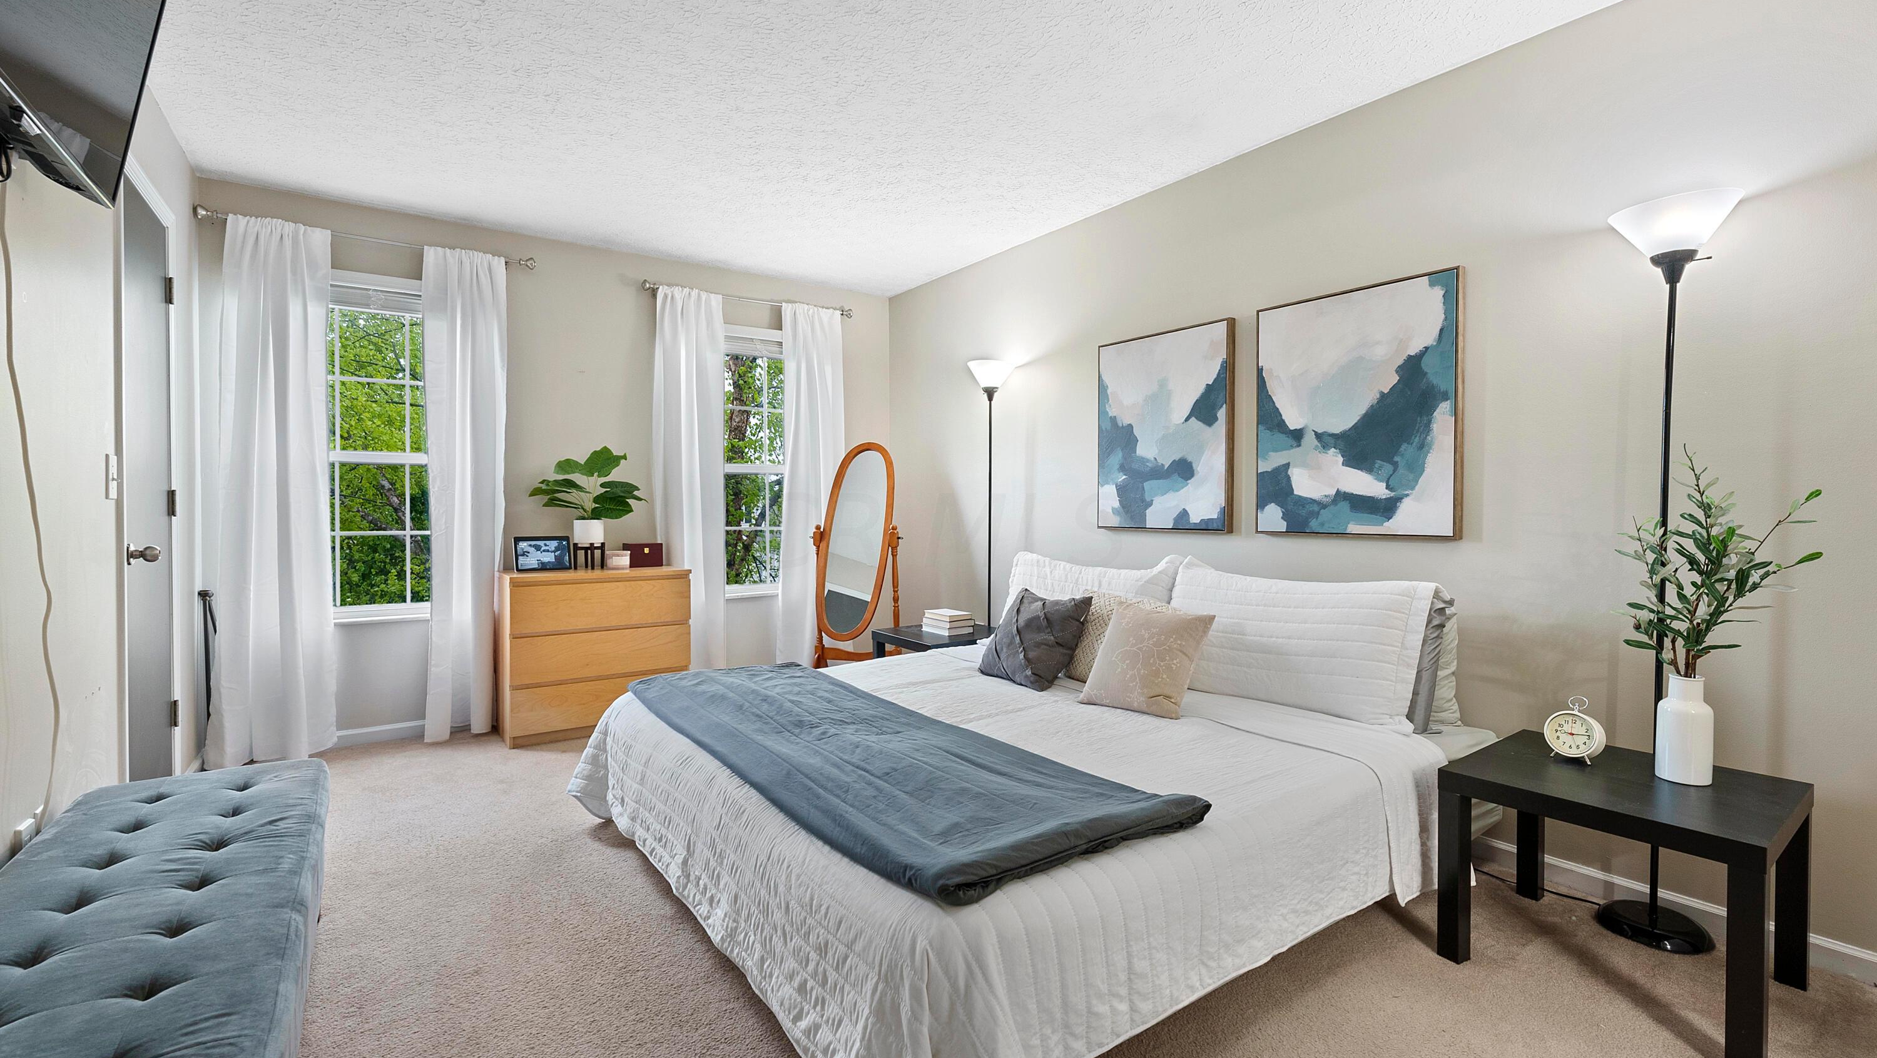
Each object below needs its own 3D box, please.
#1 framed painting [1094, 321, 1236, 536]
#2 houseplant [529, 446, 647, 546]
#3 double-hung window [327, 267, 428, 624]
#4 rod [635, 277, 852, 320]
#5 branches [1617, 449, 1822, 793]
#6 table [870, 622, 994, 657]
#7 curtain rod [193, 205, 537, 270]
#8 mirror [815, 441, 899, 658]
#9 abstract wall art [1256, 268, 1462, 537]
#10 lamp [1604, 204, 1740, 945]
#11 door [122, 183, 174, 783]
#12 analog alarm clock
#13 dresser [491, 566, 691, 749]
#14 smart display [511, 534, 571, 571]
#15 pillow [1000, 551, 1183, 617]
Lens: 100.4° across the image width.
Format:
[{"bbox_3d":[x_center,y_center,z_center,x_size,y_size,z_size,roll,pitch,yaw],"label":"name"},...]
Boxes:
[{"bbox_3d":[0.966,-0.417,3.386,0.047,0.850,0.675,-2,2,-36],"label":"framed painting"},{"bbox_3d":[-1.736,-0.106,3.919,0.550,0.620,0.420,-1,2,-35],"label":"houseplant"},{"bbox_3d":[-2.601,-0.366,3.603,0.930,1.580,0.100,-1,2,-35],"label":"double-hung window"},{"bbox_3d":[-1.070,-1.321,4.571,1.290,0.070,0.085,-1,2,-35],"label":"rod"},{"bbox_3d":[1.822,0.199,1.827,0.360,0.765,0.330,-1,2,-35],"label":"branches"},{"bbox_3d":[0.053,0.746,3.959,0.550,0.450,0.550,-2,2,-36],"label":"table"},{"bbox_3d":[-2.514,-1.302,3.543,1.245,0.066,0.090,-2,2,-36],"label":"curtain rod"},{"bbox_3d":[-0.472,0.215,4.555,0.550,1.475,0.450,0,2,14],"label":"mirror"},{"bbox_3d":[1.421,-0.395,2.700,0.045,0.837,0.677,-1,2,-35],"label":"abstract wall art"},{"bbox_3d":[1.841,0.114,1.985,0.260,1.830,0.260,-2,2,-36],"label":"lamp"},{"bbox_3d":[-2.475,-0.006,2.424,0.043,2.030,0.670,-1,2,-35],"label":"door"},{"bbox_3d":[1.599,0.506,1.967,0.062,0.147,0.112,-1,2,-30],"label":"analog alarm clock"},{"bbox_3d":[-1.727,0.591,3.925,0.805,0.775,0.480,-1,2,-35],"label":"dresser"},{"bbox_3d":[-1.995,0.126,3.941,0.250,0.168,0.090,-1,2,-32],"label":"smart display"},{"bbox_3d":[0.564,0.301,3.291,0.180,0.470,0.940,29,-15,-33],"label":"pillow"}]

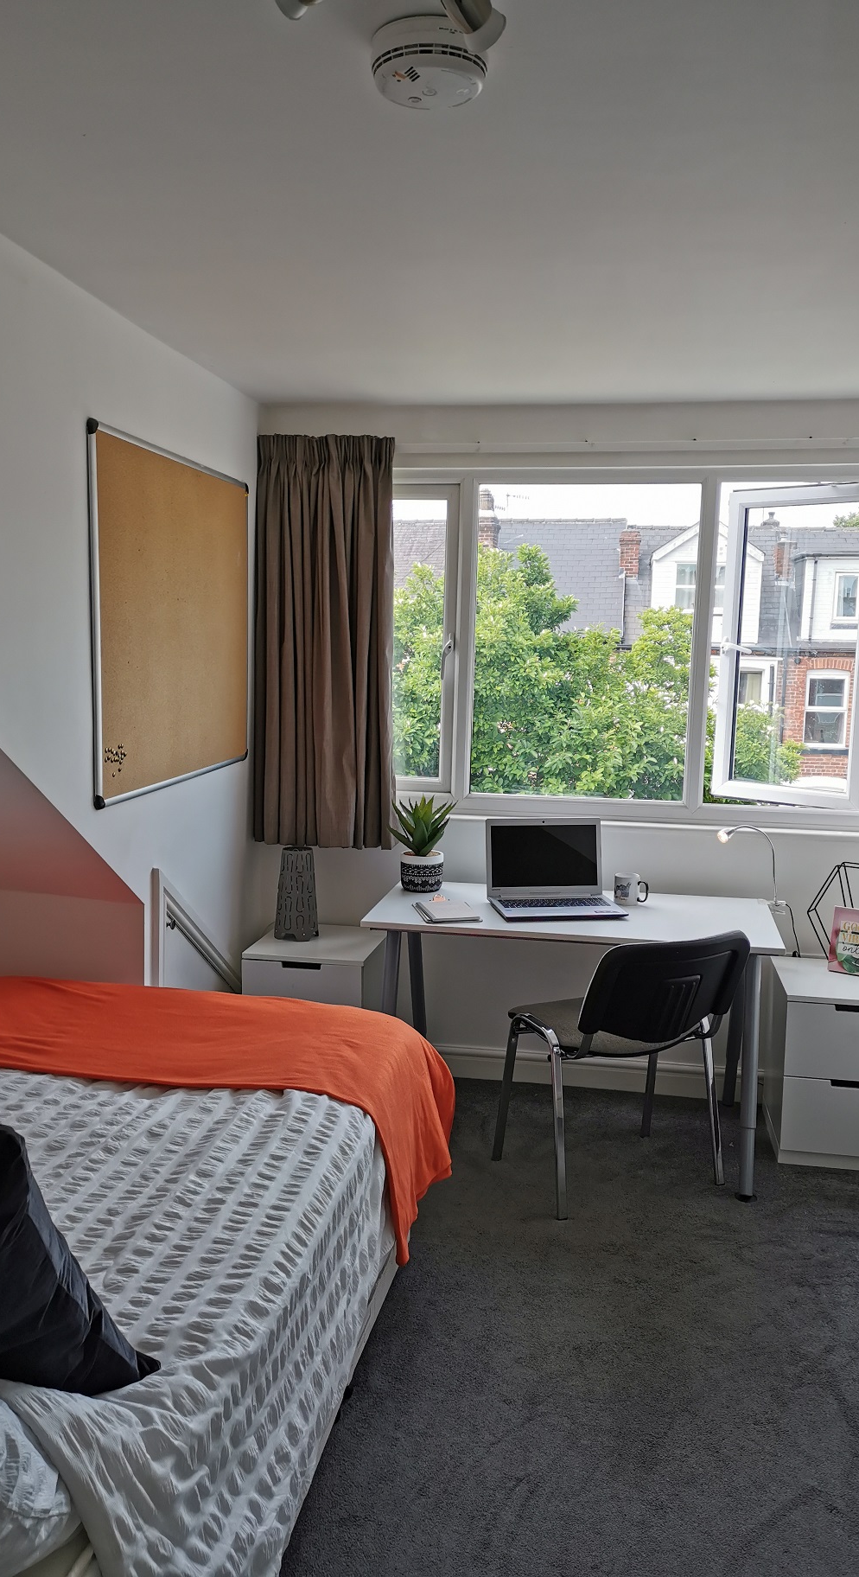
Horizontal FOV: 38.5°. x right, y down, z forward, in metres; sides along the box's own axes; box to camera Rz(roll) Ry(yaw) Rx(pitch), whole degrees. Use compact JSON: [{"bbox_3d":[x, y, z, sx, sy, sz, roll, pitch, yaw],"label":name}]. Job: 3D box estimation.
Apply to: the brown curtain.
[{"bbox_3d":[-0.363,-0.492,4.234,0.490,1.420,0.110,2,7,10],"label":"brown curtain"}]

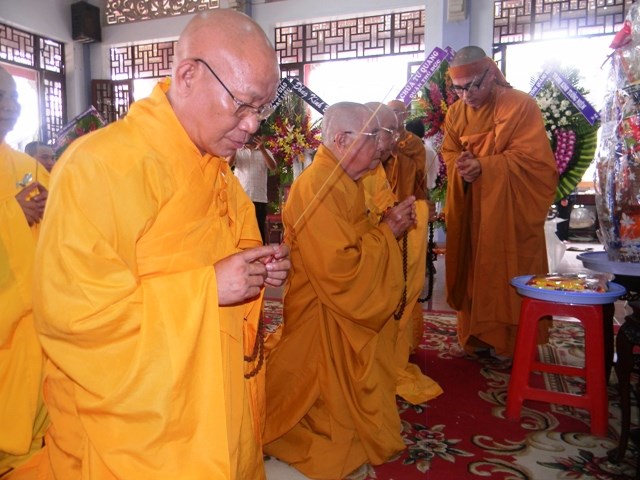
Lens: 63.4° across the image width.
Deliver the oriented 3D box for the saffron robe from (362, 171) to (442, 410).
[{"bbox_3d":[0.202,0.161,2.130,0.720,1.000,0.580,1,6,18],"label":"saffron robe"}]

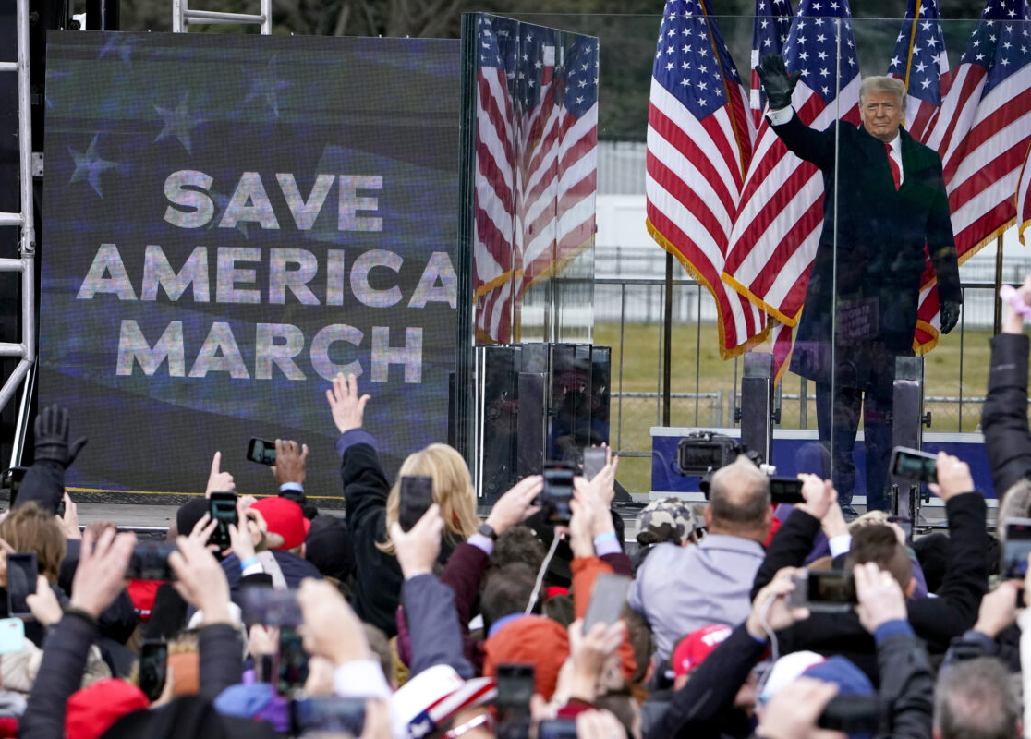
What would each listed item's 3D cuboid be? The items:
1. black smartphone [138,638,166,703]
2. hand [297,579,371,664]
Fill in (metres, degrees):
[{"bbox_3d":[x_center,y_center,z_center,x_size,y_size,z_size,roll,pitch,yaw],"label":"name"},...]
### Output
[{"bbox_3d":[-0.891,0.739,25.500,0.075,0.152,0.010,-3,-4,-5],"label":"black smartphone"},{"bbox_3d":[-0.338,0.471,19.400,0.112,0.160,0.090,-20,-6,-16],"label":"hand"}]

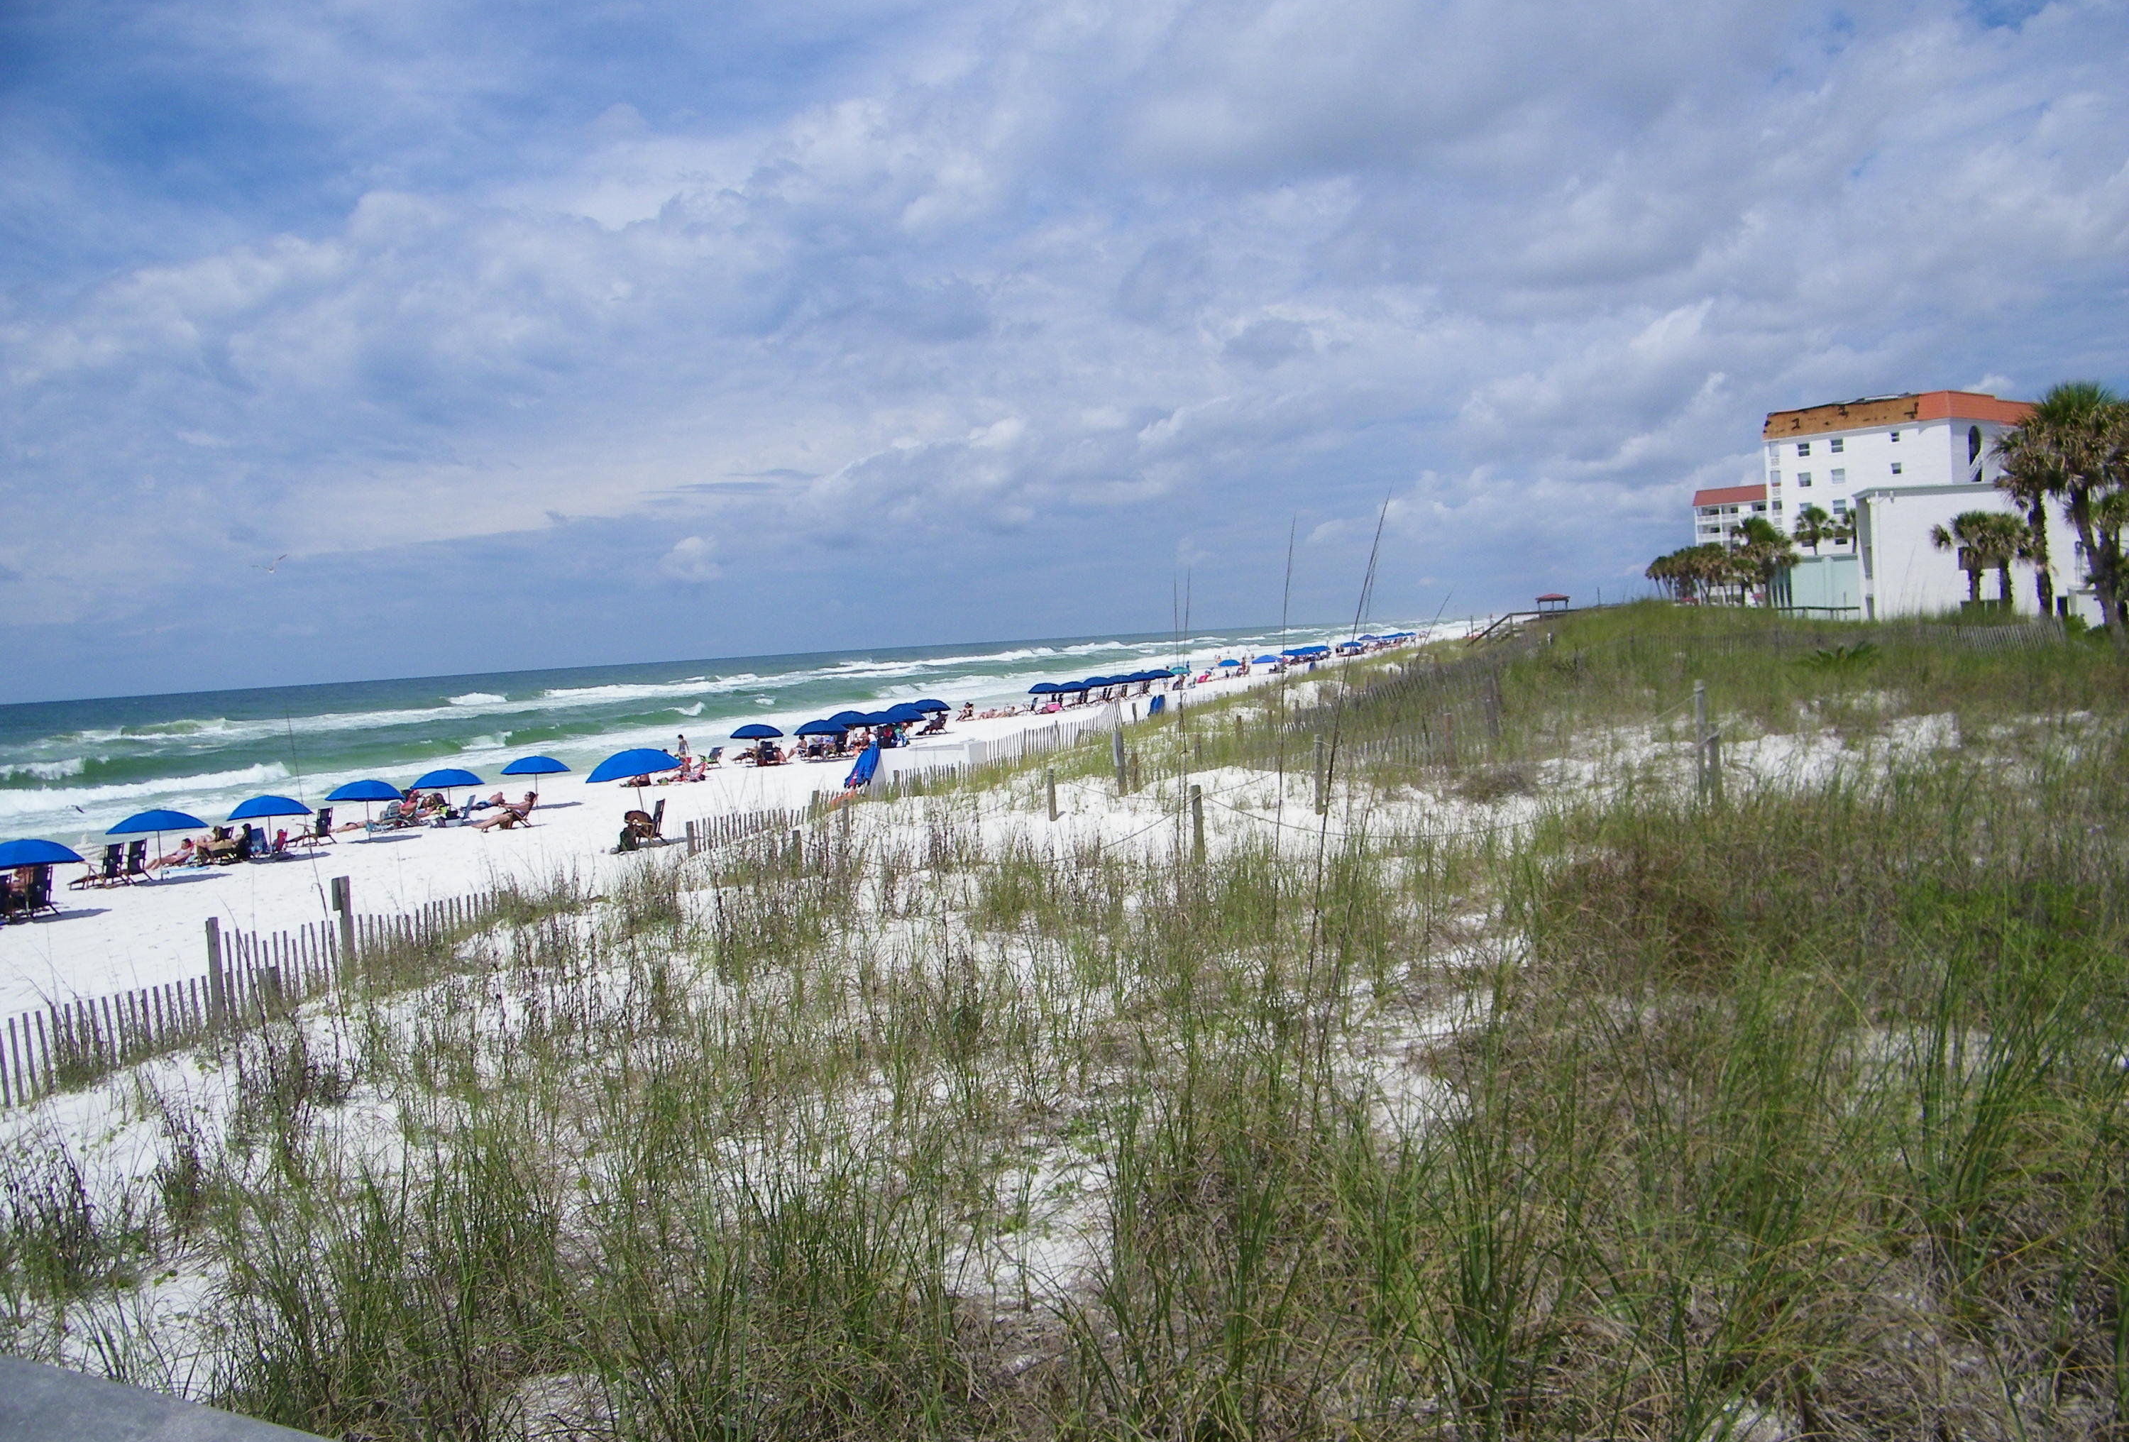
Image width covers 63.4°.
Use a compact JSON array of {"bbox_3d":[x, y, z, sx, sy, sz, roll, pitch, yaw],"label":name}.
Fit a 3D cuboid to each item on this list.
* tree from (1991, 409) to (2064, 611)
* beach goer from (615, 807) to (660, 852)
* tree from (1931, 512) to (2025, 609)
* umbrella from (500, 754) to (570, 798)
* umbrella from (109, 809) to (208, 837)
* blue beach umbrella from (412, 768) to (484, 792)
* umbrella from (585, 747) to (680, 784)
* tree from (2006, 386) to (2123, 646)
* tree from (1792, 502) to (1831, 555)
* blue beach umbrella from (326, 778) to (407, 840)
[{"bbox_3d":[40.586,-8.299,72.000,3.500,8.900,3.500,-3,3,0],"label":"tree"},{"bbox_3d":[-9.308,2.380,37.500,0.850,0.920,0.550,-3,3,9],"label":"beach goer"},{"bbox_3d":[46.801,-7.948,88.000,4.500,5.600,4.500,-3,3,0],"label":"tree"},{"bbox_3d":[-18.282,2.058,59.540,2.250,1.650,2.250,-3,3,0],"label":"umbrella"},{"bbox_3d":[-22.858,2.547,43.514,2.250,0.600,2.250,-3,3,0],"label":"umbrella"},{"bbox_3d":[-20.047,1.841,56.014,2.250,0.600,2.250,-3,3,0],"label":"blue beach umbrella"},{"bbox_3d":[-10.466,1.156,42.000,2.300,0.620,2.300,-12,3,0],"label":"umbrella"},{"bbox_3d":[36.754,-7.558,63.000,4.200,9.500,4.200,-3,3,0],"label":"tree"},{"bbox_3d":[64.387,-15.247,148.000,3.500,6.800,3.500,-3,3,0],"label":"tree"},{"bbox_3d":[-20.608,2.646,51.043,2.250,1.800,2.250,-3,3,0],"label":"blue beach umbrella"}]

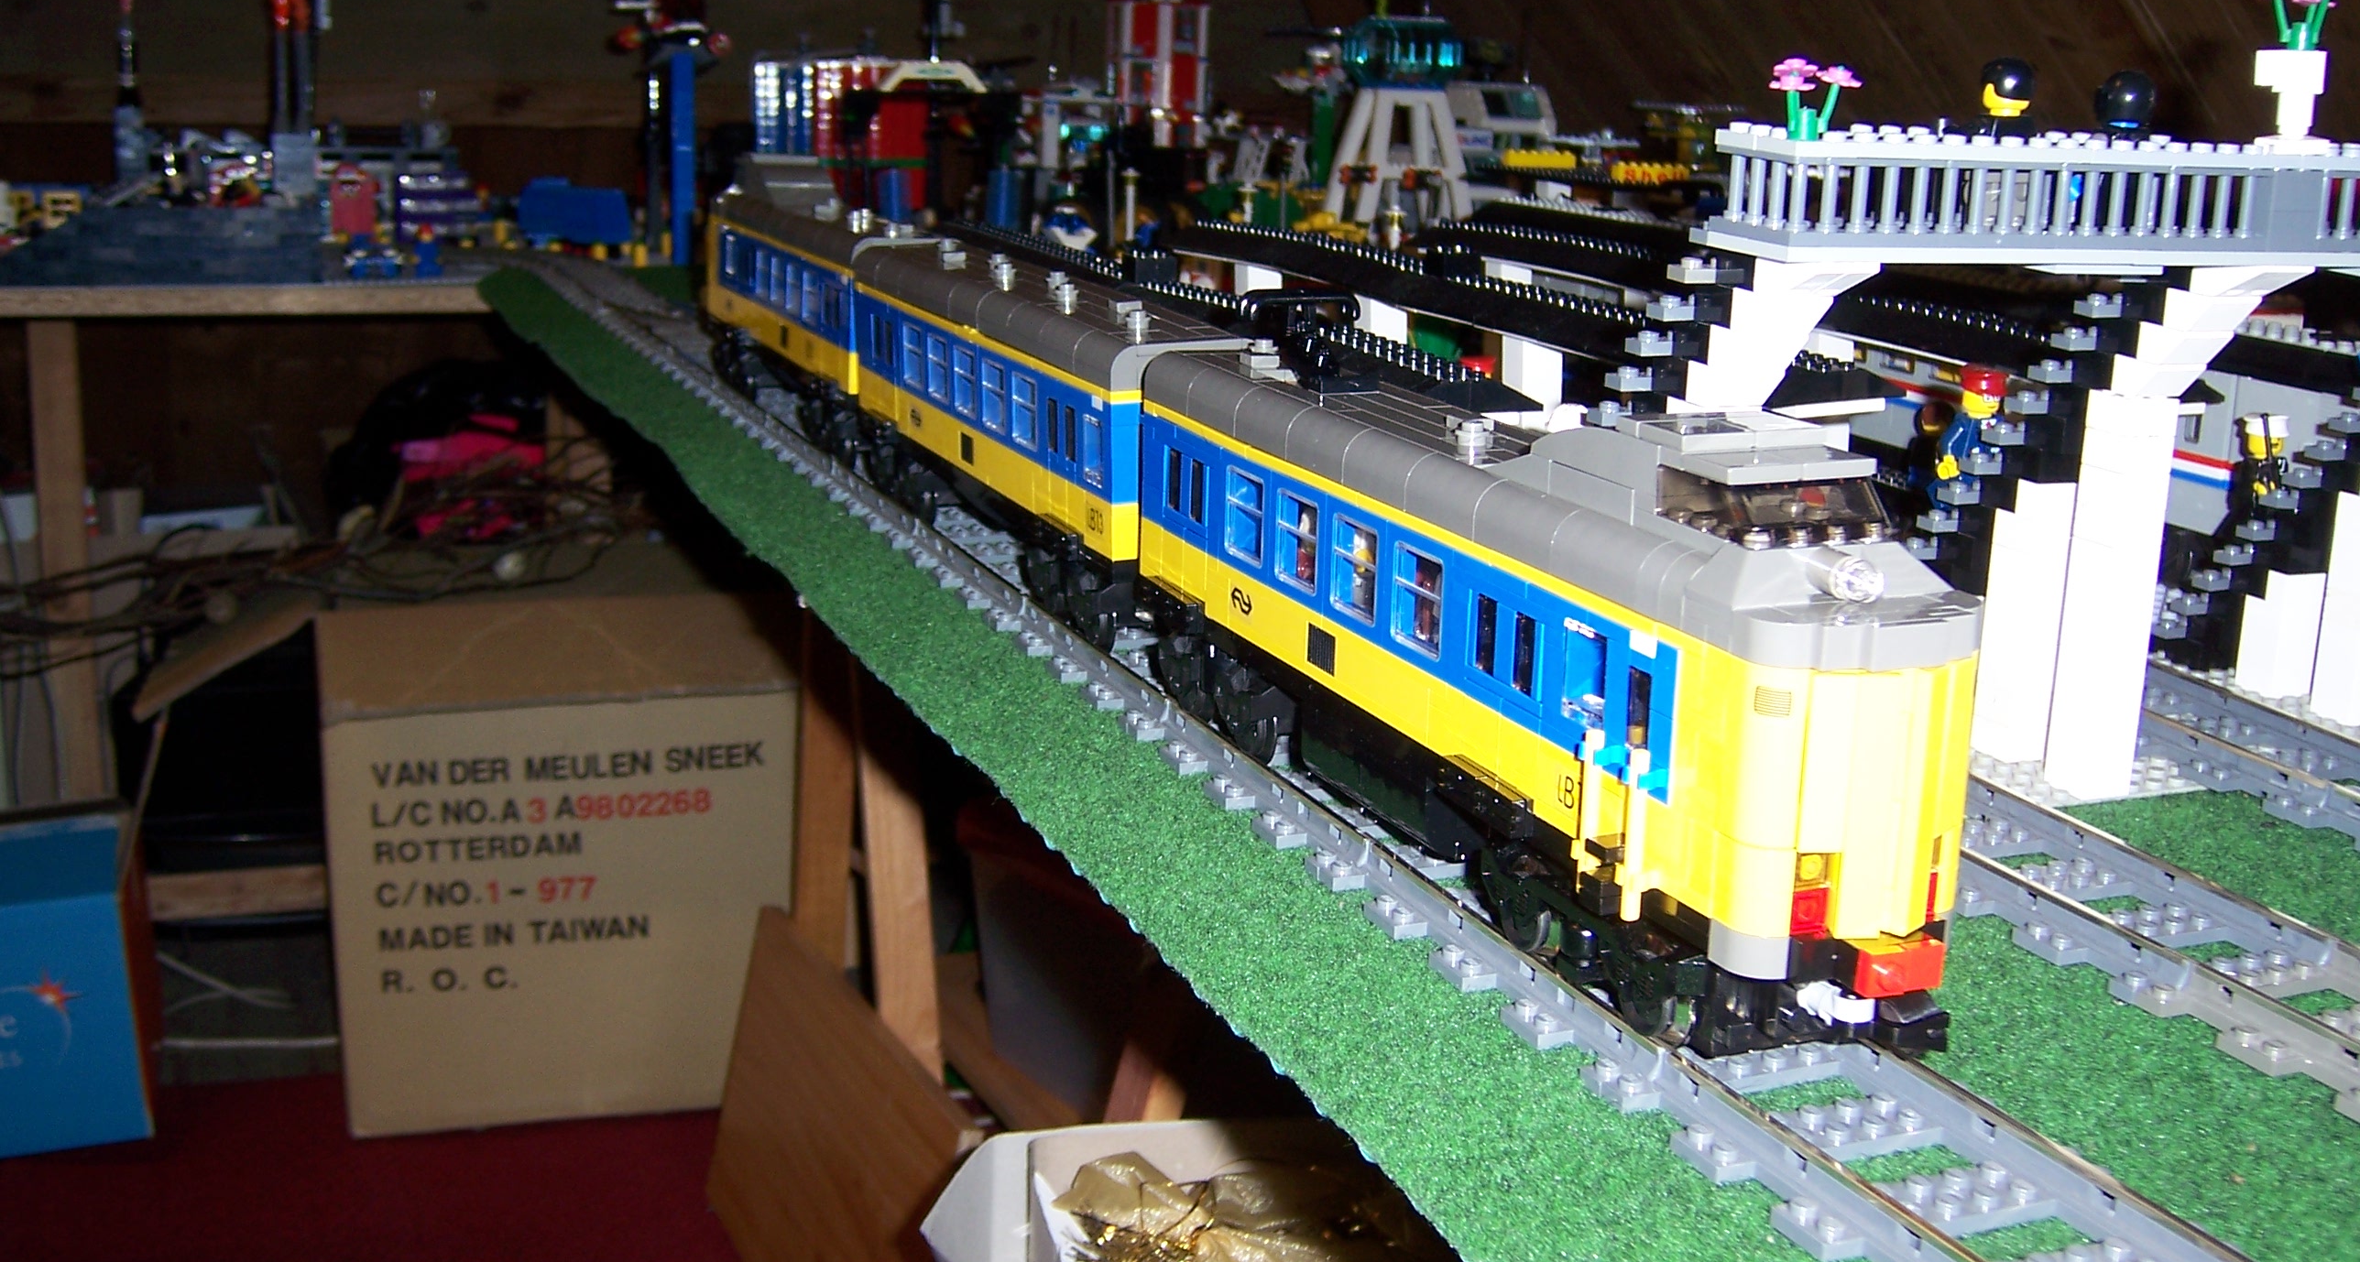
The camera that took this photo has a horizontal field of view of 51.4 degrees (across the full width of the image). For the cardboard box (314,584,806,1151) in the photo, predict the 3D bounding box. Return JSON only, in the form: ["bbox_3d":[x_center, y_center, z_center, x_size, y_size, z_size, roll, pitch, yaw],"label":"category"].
[{"bbox_3d":[-0.417,0.128,1.656,0.280,0.305,0.270,-3,15,-17],"label":"cardboard box"}]

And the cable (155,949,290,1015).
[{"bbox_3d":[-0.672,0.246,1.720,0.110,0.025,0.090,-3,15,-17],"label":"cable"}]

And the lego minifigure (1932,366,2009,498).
[{"bbox_3d":[0.221,-0.054,0.685,0.025,0.042,0.018,-4,15,-22],"label":"lego minifigure"}]

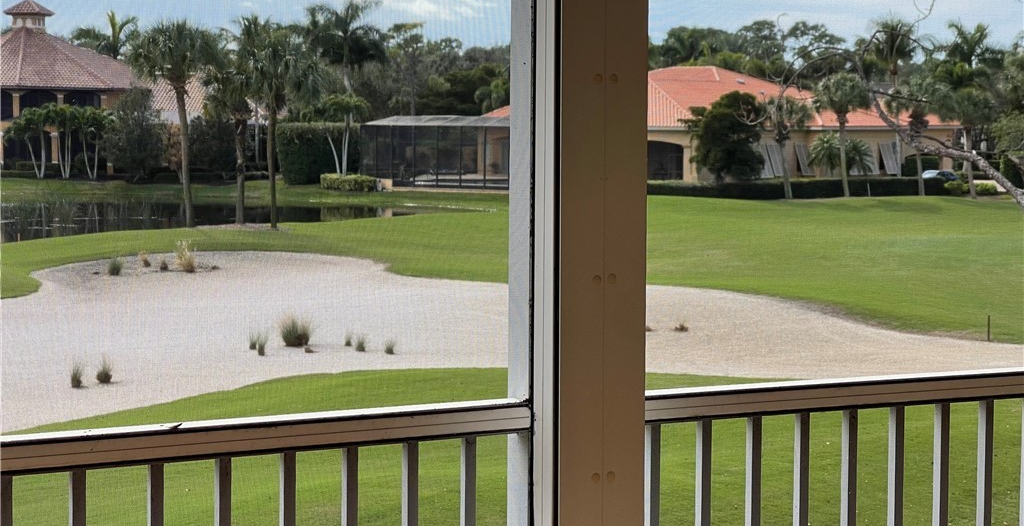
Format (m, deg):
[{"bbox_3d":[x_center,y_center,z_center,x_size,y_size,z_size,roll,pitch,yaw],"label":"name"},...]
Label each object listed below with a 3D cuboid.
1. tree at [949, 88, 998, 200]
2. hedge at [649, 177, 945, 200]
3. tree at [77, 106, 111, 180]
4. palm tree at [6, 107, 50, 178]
[{"bbox_3d":[28.705,-7.417,117.500,2.979,6.951,2.979,1,4,0],"label":"tree"},{"bbox_3d":[17.836,-4.636,117.030,19.939,1.222,1.316,-1,4,-14],"label":"hedge"},{"bbox_3d":[-27.156,-7.838,123.140,2.444,4.813,2.444,1,4,0],"label":"tree"},{"bbox_3d":[-31.578,-7.838,123.140,2.820,4.553,2.820,1,4,0],"label":"palm tree"}]

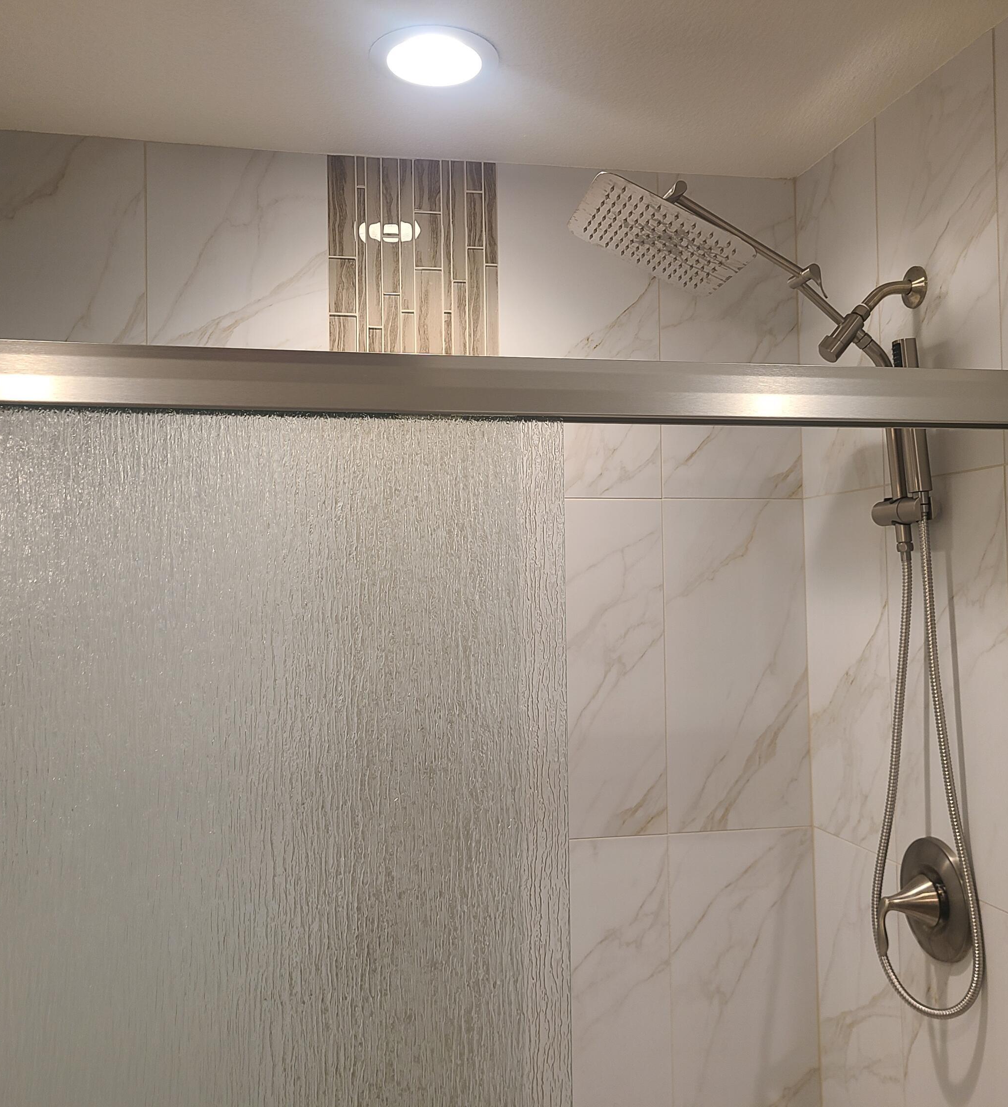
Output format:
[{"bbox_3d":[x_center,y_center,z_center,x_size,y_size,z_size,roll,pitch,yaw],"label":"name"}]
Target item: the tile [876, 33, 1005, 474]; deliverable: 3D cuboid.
[{"bbox_3d":[0.653,-0.419,1.667,0.010,0.602,0.299,-1,-2,-12],"label":"tile"}]

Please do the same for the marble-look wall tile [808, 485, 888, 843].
[{"bbox_3d":[0.604,0.199,1.938,0.010,0.610,0.286,-1,-2,-12],"label":"marble-look wall tile"}]

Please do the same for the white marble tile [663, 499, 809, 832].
[{"bbox_3d":[0.431,0.205,2.055,0.278,0.610,0.010,-1,-2,-12],"label":"white marble tile"}]

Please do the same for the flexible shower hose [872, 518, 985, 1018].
[{"bbox_3d":[0.616,0.315,1.629,0.088,0.727,0.160,-1,-2,-12],"label":"flexible shower hose"}]

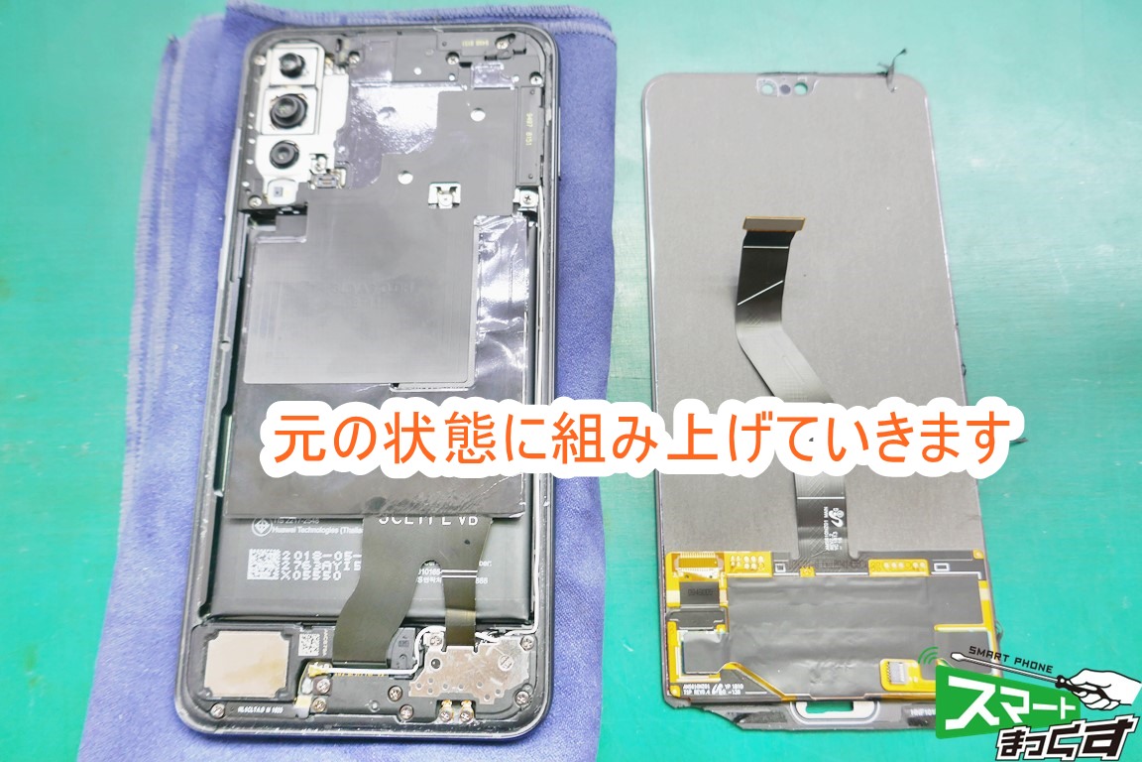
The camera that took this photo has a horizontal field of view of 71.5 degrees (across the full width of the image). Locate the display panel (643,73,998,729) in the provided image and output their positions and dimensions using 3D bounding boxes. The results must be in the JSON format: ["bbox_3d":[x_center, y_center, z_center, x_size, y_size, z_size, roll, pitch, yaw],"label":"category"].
[{"bbox_3d":[0.053,-0.003,0.178,0.070,0.004,0.150,0,76,0],"label":"display panel"}]

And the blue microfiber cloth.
[{"bbox_3d":[-0.046,-0.003,0.177,0.112,0.005,0.189,0,76,0],"label":"blue microfiber cloth"}]

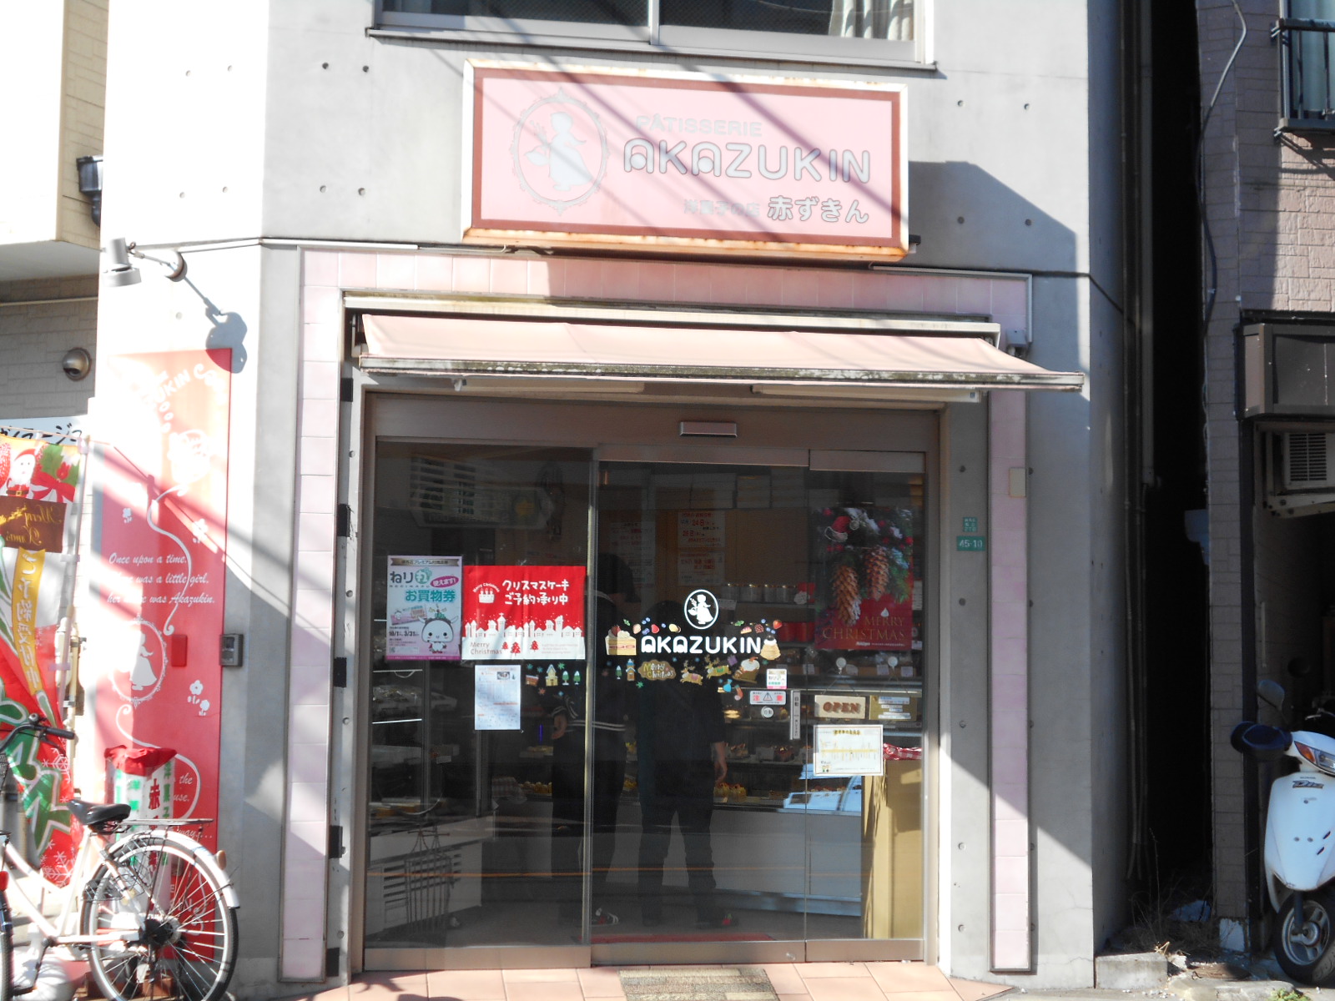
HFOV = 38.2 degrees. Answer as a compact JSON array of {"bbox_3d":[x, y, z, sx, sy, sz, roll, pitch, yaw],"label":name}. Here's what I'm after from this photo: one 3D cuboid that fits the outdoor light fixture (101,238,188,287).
[{"bbox_3d":[-2.067,-0.927,7.591,0.170,0.208,0.420,-1,-5,23],"label":"outdoor light fixture"}]

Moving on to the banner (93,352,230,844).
[{"bbox_3d":[-2.027,0.575,7.667,0.606,2.350,0.025,-1,-5,23],"label":"banner"}]

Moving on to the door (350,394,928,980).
[{"bbox_3d":[-0.063,0.743,7.980,2.385,2.315,0.130,1,-4,-10],"label":"door"}]

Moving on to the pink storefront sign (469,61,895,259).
[{"bbox_3d":[0.075,-1.334,7.671,1.770,0.697,0.185,1,-4,-10],"label":"pink storefront sign"}]

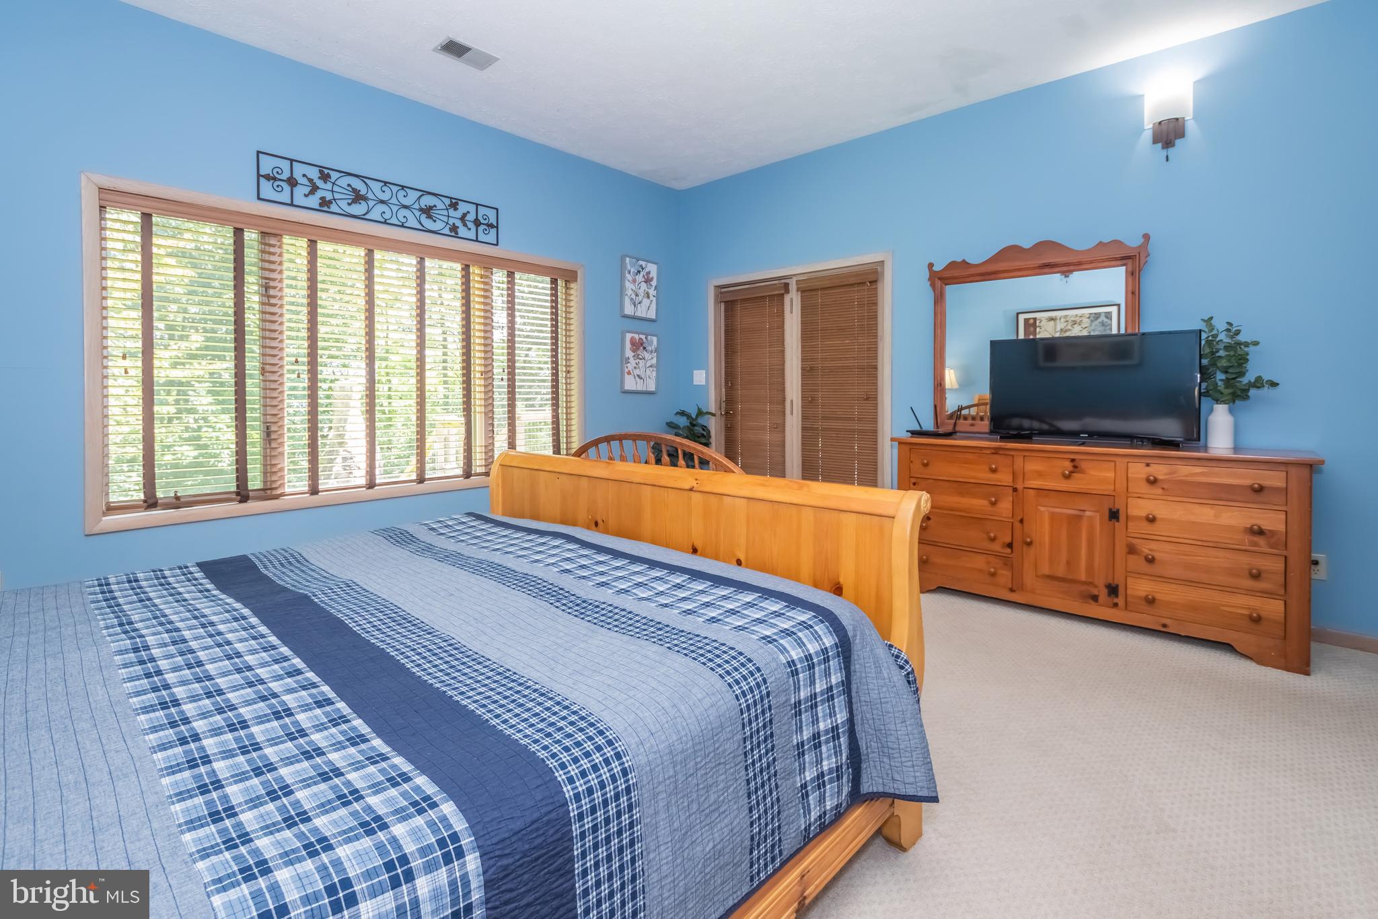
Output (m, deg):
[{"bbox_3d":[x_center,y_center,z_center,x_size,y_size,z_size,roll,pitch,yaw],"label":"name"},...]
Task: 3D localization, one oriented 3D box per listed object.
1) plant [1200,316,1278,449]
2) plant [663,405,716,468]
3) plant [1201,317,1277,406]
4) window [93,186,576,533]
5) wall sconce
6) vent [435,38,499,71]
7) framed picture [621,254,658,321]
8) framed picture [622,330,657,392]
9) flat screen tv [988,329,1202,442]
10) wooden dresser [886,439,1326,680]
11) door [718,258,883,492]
[{"bbox_3d":[2.724,-0.387,2.861,0.301,0.657,0.265,4,6,42],"label":"plant"},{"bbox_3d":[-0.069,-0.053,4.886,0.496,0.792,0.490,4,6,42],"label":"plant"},{"bbox_3d":[2.724,-0.492,2.861,0.301,0.448,0.265,4,6,42],"label":"plant"},{"bbox_3d":[-1.810,-0.589,3.595,0.079,1.553,2.617,4,6,42],"label":"window"},{"bbox_3d":[2.569,-1.815,3.084,0.198,0.386,0.093,4,6,42],"label":"wall sconce"},{"bbox_3d":[-1.225,-2.225,3.174,0.198,0.021,0.289,4,6,42],"label":"vent"},{"bbox_3d":[-0.407,-1.457,4.923,0.030,0.516,0.392,4,6,42],"label":"framed picture"},{"bbox_3d":[-0.409,-0.830,4.926,0.030,0.519,0.392,4,6,42],"label":"framed picture"},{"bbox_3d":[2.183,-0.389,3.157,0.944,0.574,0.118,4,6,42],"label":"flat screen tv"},{"bbox_3d":[2.141,0.376,3.163,1.825,0.932,0.529,4,6,42],"label":"wooden dresser"},{"bbox_3d":[0.831,-0.387,4.586,1.492,2.147,0.098,4,6,42],"label":"door"}]

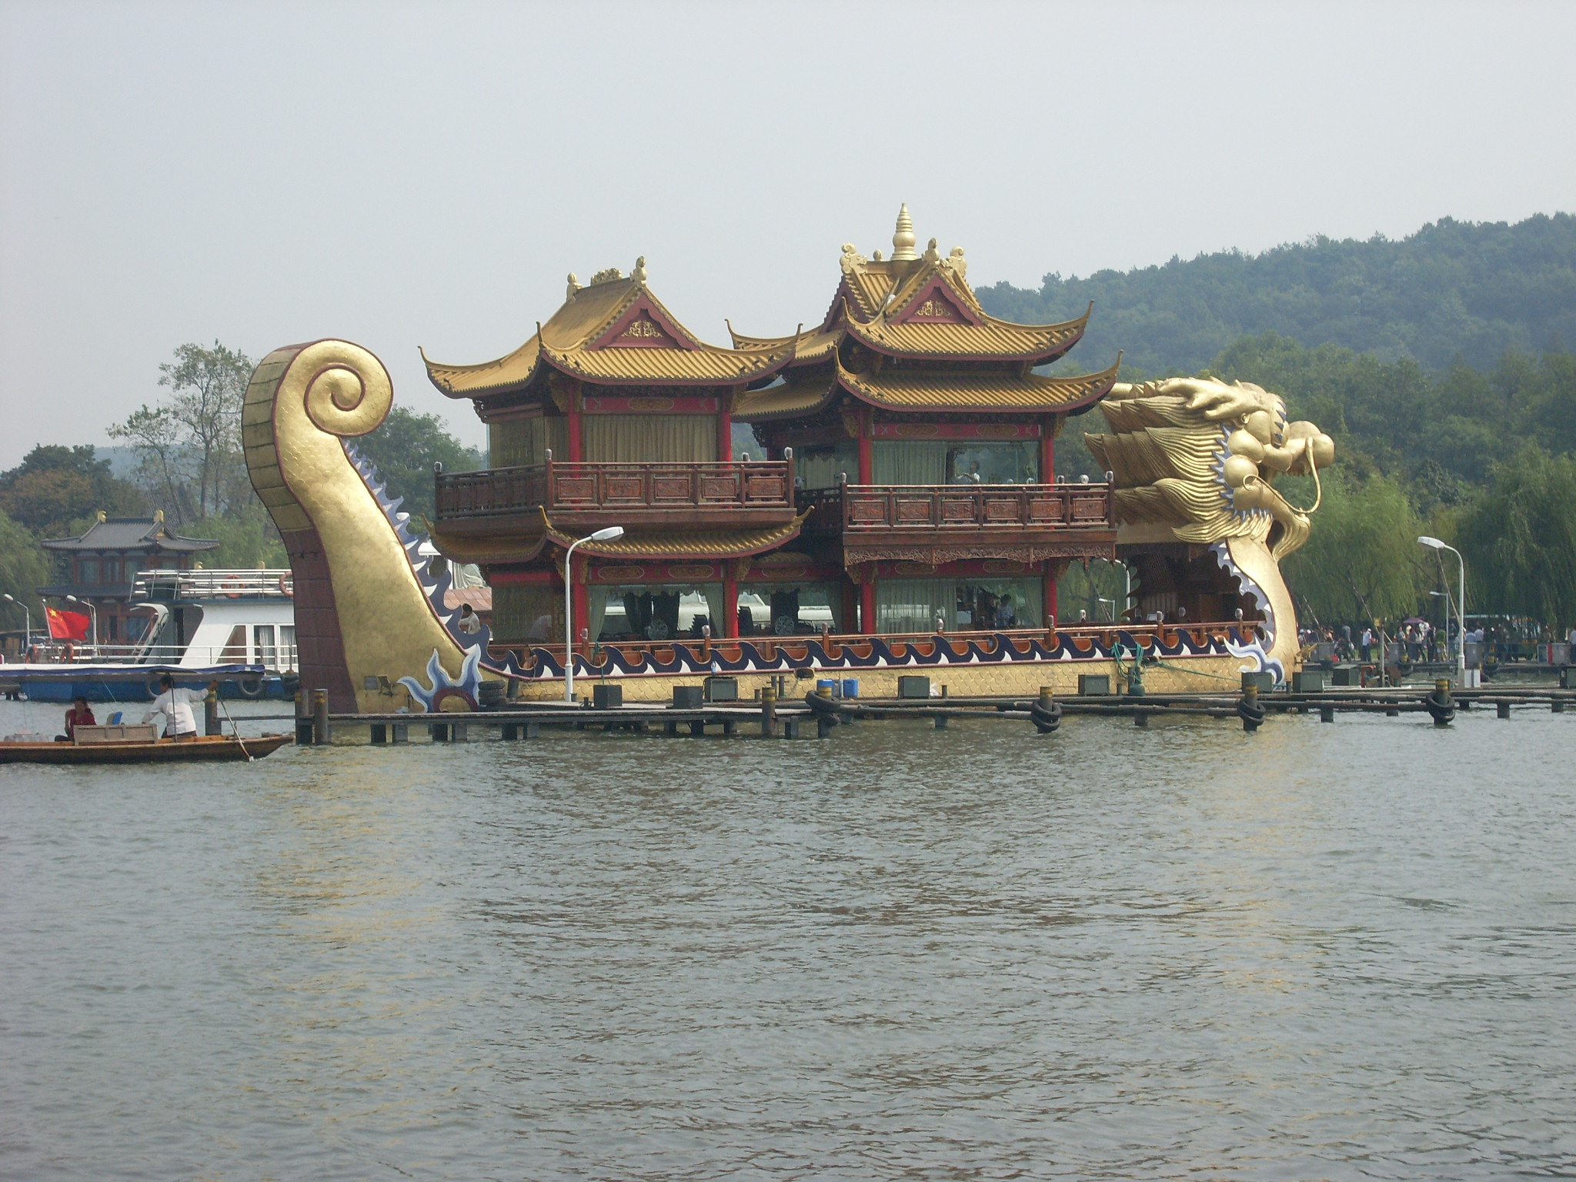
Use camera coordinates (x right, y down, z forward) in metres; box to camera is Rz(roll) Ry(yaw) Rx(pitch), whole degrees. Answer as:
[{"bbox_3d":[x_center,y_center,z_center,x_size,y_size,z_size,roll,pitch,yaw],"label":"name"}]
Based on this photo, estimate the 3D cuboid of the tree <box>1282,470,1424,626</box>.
[{"bbox_3d":[29.000,-1.400,188.000,7.300,9.700,7.300,0,-1,0],"label":"tree"}]

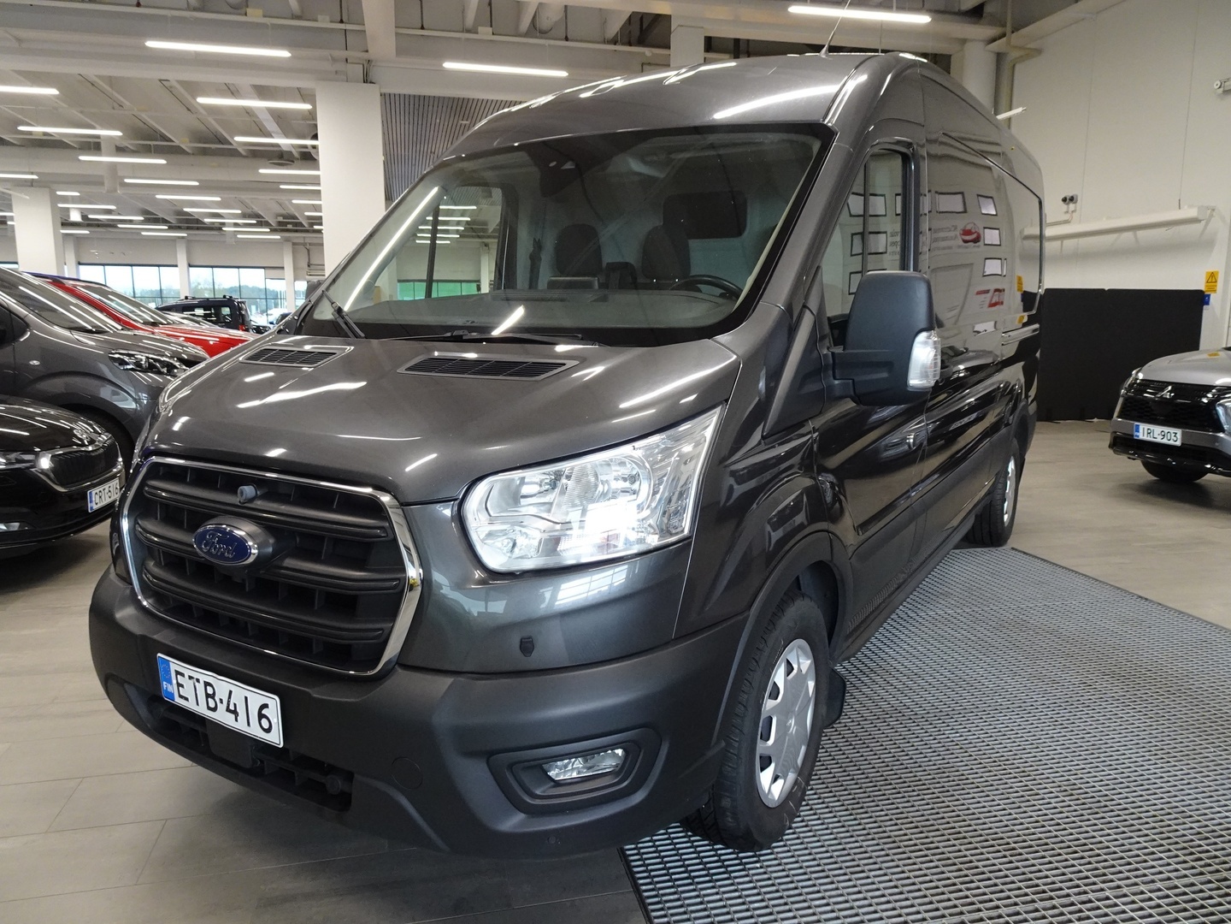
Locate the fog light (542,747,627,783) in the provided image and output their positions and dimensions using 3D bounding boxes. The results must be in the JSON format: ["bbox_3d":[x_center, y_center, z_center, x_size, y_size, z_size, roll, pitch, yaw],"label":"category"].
[{"bbox_3d":[-0.065,0.586,1.687,0.165,0.070,0.070,2,9,12],"label":"fog light"}]

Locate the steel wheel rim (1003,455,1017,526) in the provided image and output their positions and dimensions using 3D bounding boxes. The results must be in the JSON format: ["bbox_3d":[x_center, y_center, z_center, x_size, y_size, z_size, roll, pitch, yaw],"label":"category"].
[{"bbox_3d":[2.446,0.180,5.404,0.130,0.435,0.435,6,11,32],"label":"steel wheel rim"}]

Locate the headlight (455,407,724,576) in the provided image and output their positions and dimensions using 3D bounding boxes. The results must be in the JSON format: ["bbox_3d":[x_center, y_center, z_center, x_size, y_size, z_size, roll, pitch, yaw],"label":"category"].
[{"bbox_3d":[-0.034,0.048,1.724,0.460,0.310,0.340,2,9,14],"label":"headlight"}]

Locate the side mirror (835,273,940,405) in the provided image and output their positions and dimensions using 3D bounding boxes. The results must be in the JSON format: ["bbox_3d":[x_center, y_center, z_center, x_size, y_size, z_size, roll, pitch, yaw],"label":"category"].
[{"bbox_3d":[0.738,-0.338,2.330,0.275,0.360,0.185,6,11,32],"label":"side mirror"}]

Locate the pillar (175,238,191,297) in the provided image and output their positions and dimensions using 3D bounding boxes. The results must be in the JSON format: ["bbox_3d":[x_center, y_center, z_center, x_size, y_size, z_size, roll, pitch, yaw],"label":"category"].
[{"bbox_3d":[-16.699,-6.253,33.206,0.330,4.566,0.340,-2,9,-14],"label":"pillar"}]

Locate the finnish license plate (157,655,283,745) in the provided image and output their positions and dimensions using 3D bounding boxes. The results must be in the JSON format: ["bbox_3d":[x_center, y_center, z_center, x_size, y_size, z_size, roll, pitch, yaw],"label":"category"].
[{"bbox_3d":[-0.878,0.518,1.881,0.442,0.118,0.012,6,12,32],"label":"finnish license plate"}]

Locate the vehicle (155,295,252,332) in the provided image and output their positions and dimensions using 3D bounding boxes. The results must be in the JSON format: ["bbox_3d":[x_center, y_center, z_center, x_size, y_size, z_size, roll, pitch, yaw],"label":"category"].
[{"bbox_3d":[-11.800,-3.240,22.000,4.300,1.920,1.840,-2,10,-15],"label":"vehicle"}]

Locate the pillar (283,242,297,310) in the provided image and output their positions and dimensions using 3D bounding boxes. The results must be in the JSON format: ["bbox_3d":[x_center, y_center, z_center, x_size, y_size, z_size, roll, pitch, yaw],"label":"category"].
[{"bbox_3d":[-12.922,-6.379,34.118,0.310,4.530,0.320,-2,9,-14],"label":"pillar"}]

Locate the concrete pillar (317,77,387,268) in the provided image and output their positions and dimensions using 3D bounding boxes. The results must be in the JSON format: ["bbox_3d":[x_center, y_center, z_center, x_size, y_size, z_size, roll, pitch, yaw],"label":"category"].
[{"bbox_3d":[-3.558,-2.762,11.767,0.810,4.475,0.620,-2,9,-14],"label":"concrete pillar"}]

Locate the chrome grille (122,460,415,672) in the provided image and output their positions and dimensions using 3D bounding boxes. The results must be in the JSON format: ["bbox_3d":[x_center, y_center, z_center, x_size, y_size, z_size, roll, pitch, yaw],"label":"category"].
[{"bbox_3d":[-0.830,0.216,1.920,1.050,0.390,0.135,6,11,32],"label":"chrome grille"}]

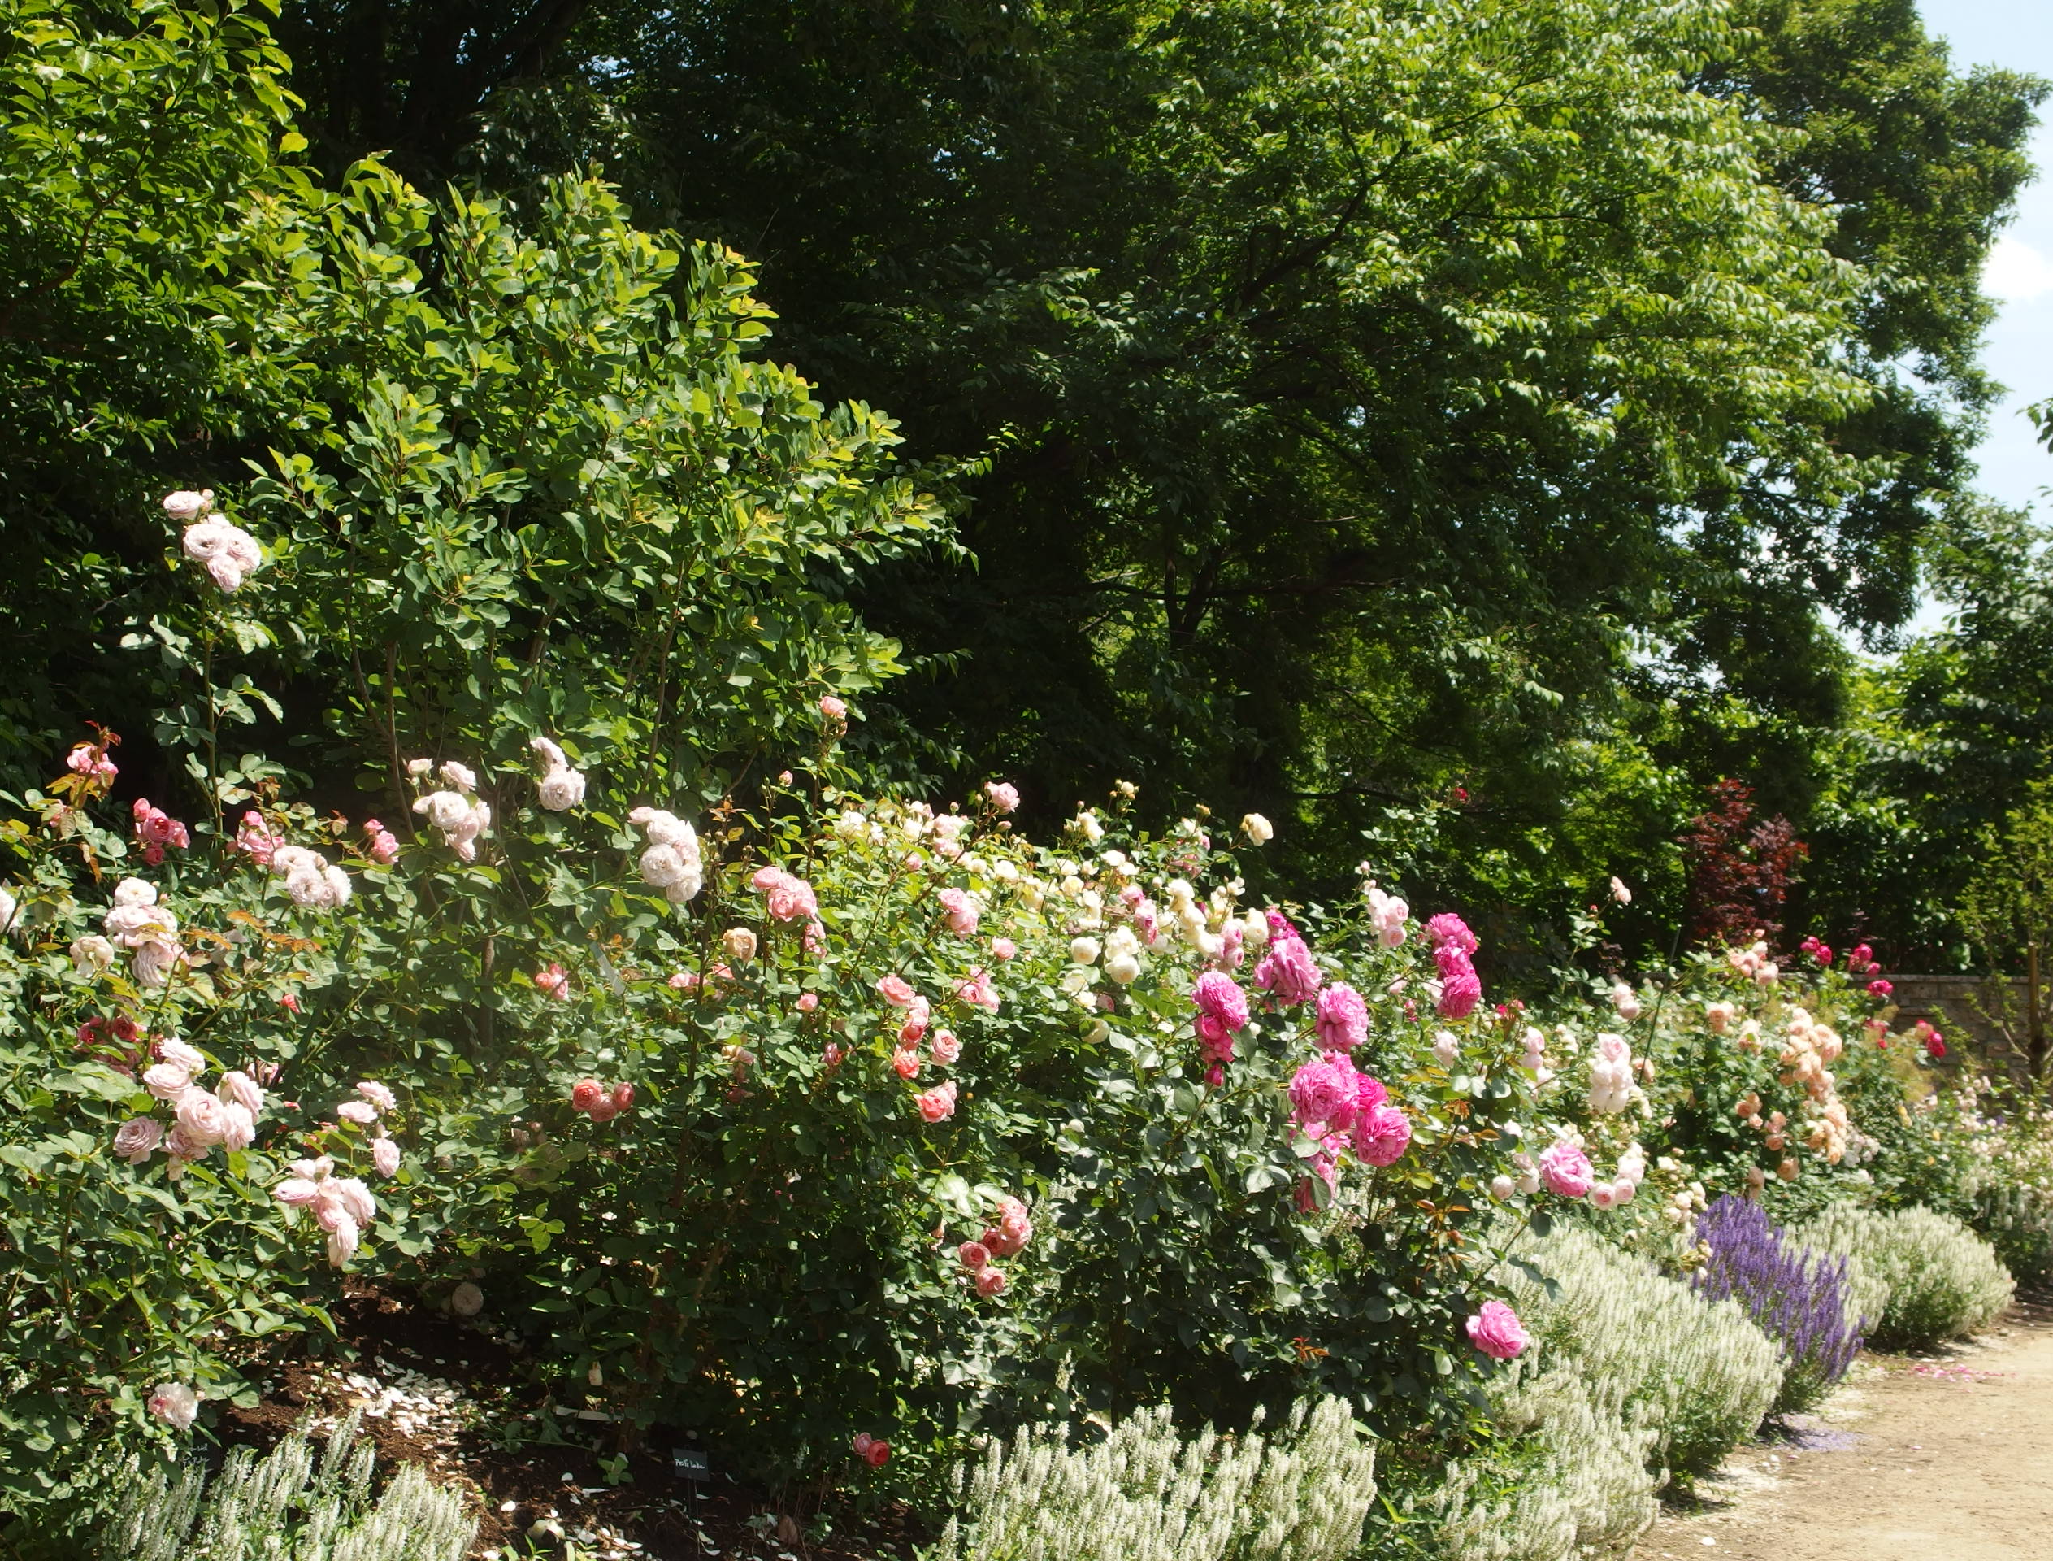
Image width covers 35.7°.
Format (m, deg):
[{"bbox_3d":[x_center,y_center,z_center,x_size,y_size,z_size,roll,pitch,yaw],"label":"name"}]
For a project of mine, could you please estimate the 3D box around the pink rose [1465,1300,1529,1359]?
[{"bbox_3d":[0.830,0.966,5.600,0.114,0.106,0.093,0,-1,-12],"label":"pink rose"}]

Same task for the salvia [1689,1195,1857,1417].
[{"bbox_3d":[2.004,1.397,8.500,0.480,0.540,0.520,0,-1,0],"label":"salvia"}]

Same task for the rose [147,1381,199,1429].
[{"bbox_3d":[-1.582,1.155,5.900,0.096,0.090,0.082,0,-1,15],"label":"rose"}]

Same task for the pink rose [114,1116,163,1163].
[{"bbox_3d":[-1.548,0.626,5.550,0.085,0.082,0.071,0,-1,4],"label":"pink rose"}]

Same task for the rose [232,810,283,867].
[{"bbox_3d":[-1.496,0.112,6.200,0.098,0.108,0.087,0,-1,-14],"label":"rose"}]

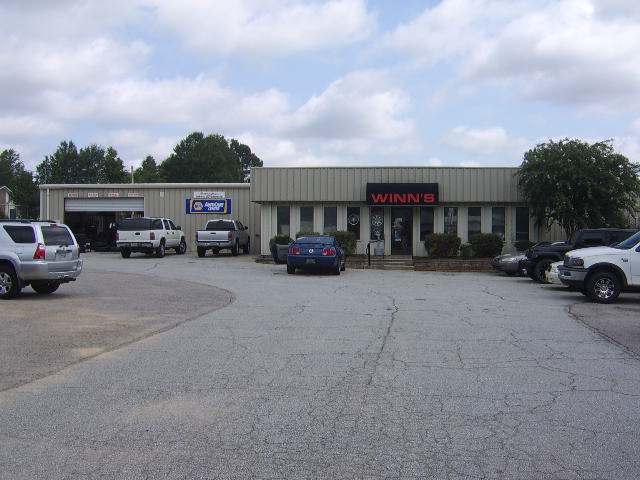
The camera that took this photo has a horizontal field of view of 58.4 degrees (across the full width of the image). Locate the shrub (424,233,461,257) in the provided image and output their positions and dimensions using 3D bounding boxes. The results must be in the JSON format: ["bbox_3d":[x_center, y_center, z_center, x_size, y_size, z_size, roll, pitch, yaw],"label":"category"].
[{"bbox_3d":[5.610,0.220,26.200,1.650,1.100,1.450,0,1,4],"label":"shrub"}]

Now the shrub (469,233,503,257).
[{"bbox_3d":[7.550,0.220,26.100,1.580,1.100,1.400,0,1,4],"label":"shrub"}]

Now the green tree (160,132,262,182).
[{"bbox_3d":[-12.500,-6.000,65.000,11.000,12.400,10.000,0,1,4],"label":"green tree"}]

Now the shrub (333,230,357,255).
[{"bbox_3d":[0.980,0.150,26.500,1.250,1.100,1.250,0,1,4],"label":"shrub"}]

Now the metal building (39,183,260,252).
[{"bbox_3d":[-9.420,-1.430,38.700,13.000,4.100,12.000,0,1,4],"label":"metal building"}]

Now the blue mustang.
[{"bbox_3d":[-0.040,0.550,22.000,1.880,1.390,4.770,0,1,6],"label":"blue mustang"}]

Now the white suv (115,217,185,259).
[{"bbox_3d":[-8.370,-0.130,29.200,2.000,1.900,5.750,0,1,3],"label":"white suv"}]

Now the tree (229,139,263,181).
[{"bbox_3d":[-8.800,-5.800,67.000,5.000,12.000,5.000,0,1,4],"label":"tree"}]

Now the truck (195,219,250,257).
[{"bbox_3d":[-4.790,-0.110,29.000,1.900,1.780,5.300,0,1,3],"label":"truck"}]

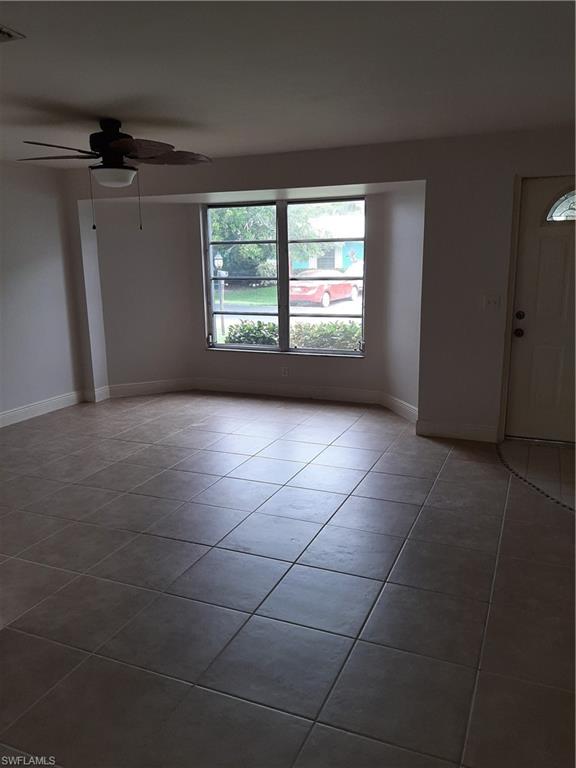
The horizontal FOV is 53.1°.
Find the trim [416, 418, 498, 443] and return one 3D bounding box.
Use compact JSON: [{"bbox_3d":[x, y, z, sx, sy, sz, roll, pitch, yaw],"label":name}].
[{"bbox_3d":[1.410,0.391,4.823,0.653,0.135,0.020,4,13,21],"label":"trim"}]

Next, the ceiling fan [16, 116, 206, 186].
[{"bbox_3d":[-1.133,-1.497,3.748,1.310,0.410,1.280,4,13,21],"label":"ceiling fan"}]

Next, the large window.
[{"bbox_3d":[-0.074,-1.138,6.235,1.843,1.612,0.120,4,13,21],"label":"large window"}]

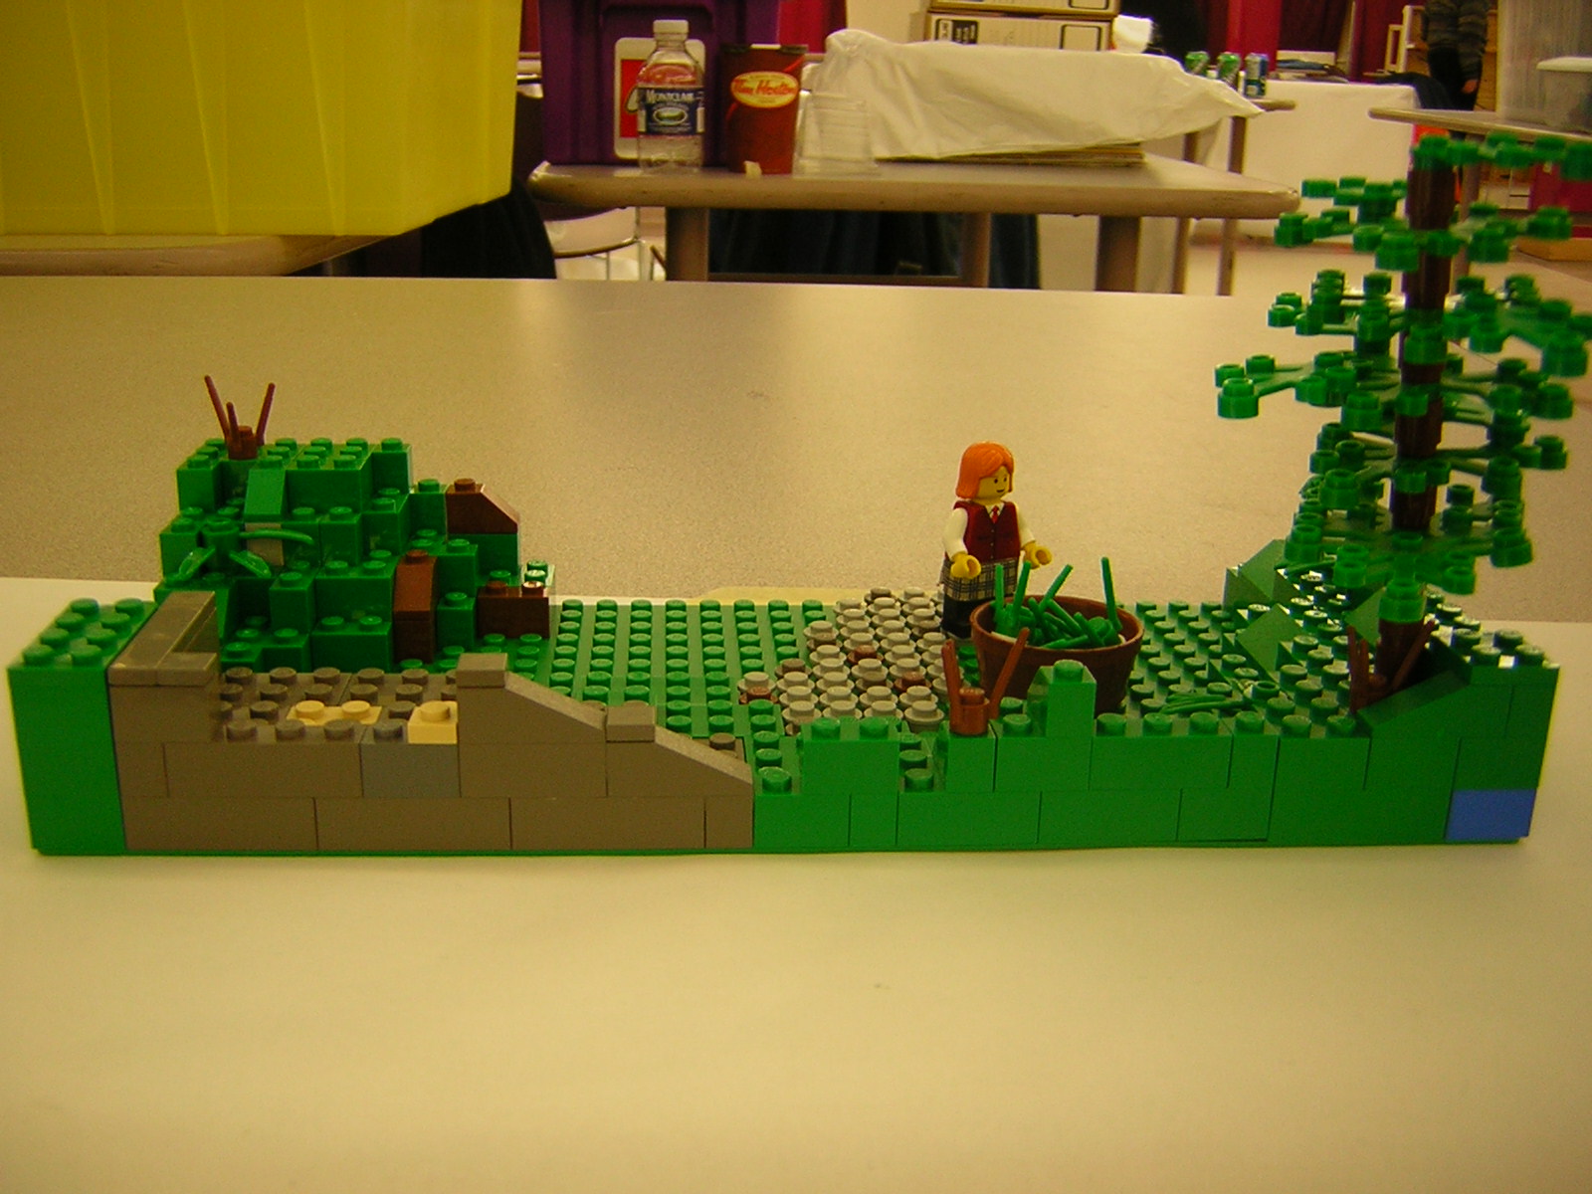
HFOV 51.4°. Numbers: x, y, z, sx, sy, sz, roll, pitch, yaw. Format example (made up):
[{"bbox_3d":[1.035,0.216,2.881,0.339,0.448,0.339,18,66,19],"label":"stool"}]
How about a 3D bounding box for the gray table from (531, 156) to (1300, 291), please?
[{"bbox_3d":[0.067,-0.272,2.386,0.765,0.740,1.450,0,18,-4],"label":"gray table"}]

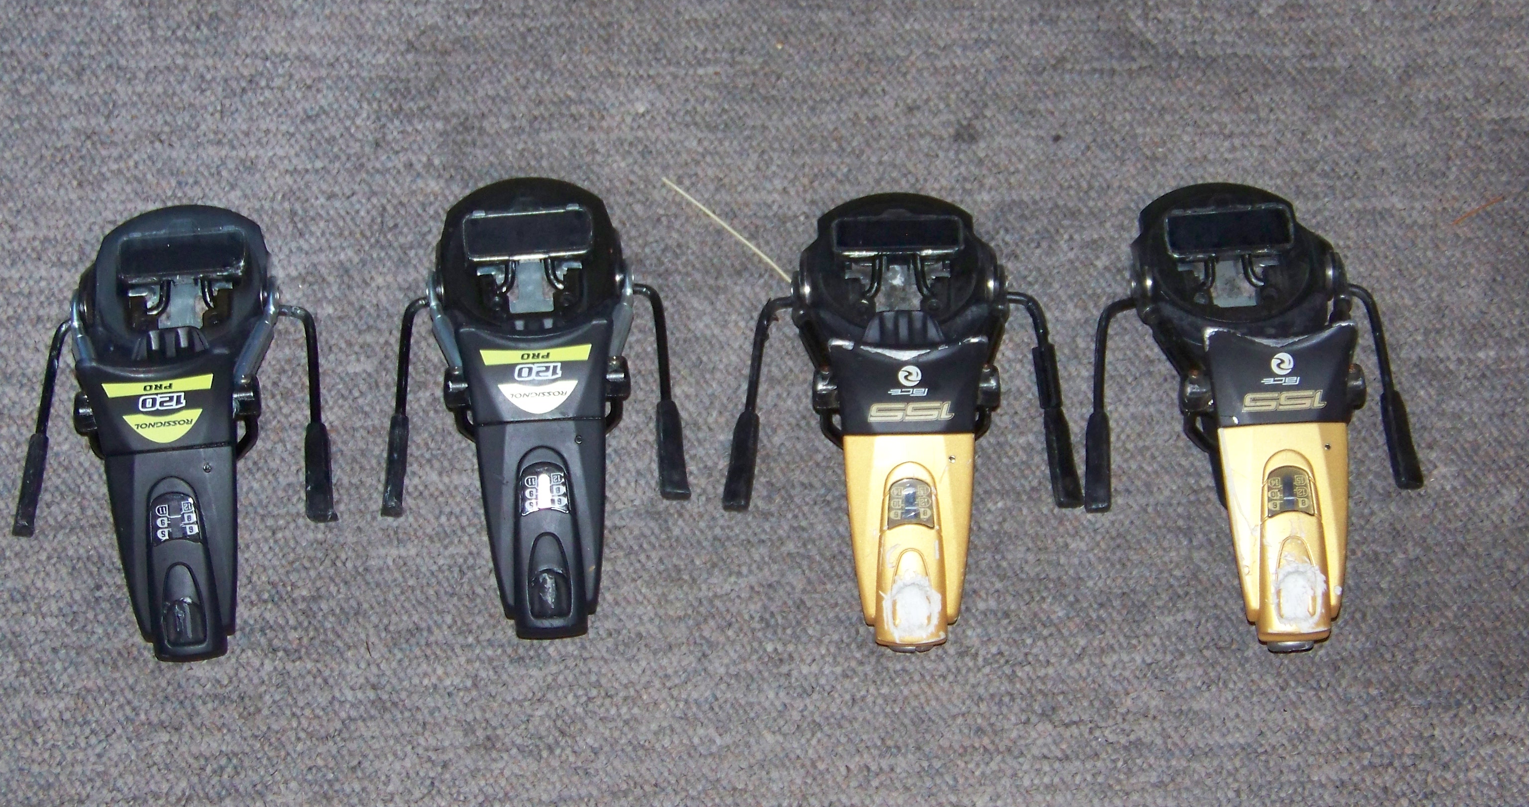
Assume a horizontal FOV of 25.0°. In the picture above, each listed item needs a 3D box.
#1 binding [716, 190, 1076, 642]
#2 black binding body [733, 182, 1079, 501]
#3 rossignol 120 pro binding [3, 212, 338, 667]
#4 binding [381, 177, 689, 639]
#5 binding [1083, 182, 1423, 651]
[{"bbox_3d":[0.055,-0.003,1.386,0.145,0.064,0.205,-1,65,0],"label":"binding"},{"bbox_3d":[0.054,-0.032,1.402,0.145,0.060,0.138,-1,65,0],"label":"black binding body"},{"bbox_3d":[-0.240,0.002,1.384,0.130,0.064,0.203,-4,65,-2],"label":"rossignol 120 pro binding"},{"bbox_3d":[-0.096,-0.008,1.388,0.124,0.064,0.207,-4,65,-2],"label":"binding"},{"bbox_3d":[0.195,-0.004,1.387,0.137,0.064,0.210,-5,65,-2],"label":"binding"}]

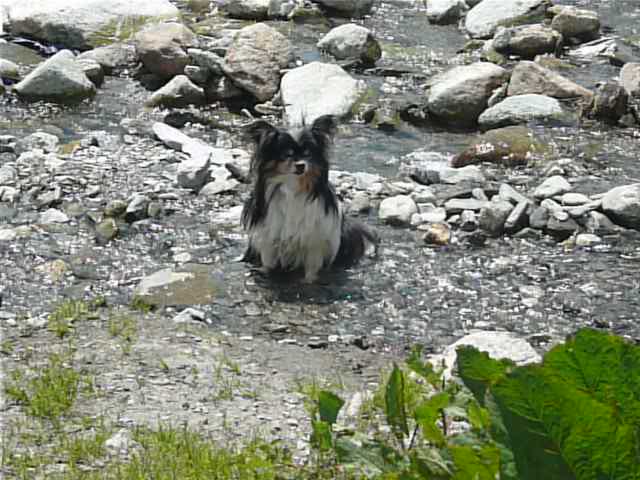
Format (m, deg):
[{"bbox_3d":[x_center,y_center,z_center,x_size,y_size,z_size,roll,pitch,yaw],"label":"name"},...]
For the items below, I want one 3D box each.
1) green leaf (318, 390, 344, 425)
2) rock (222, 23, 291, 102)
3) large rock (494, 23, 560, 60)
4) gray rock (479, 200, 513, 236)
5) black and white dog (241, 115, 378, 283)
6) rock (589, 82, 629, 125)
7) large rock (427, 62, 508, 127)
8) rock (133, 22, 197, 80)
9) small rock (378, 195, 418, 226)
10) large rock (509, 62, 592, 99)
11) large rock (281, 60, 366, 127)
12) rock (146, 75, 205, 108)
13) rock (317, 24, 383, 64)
[{"bbox_3d":[0.021,0.299,3.300,0.046,0.060,0.030,0,18,0],"label":"green leaf"},{"bbox_3d":[-0.261,-0.730,7.604,0.280,0.333,0.210,0,17,0],"label":"rock"},{"bbox_3d":[0.729,-0.698,6.498,0.248,0.103,0.161,0,18,0],"label":"large rock"},{"bbox_3d":[0.541,-0.066,5.704,0.105,0.113,0.089,0,17,0],"label":"gray rock"},{"bbox_3d":[-0.024,-0.109,4.240,0.240,0.390,0.310,8,20,24],"label":"black and white dog"},{"bbox_3d":[1.125,-0.535,7.188,0.148,0.173,0.126,0,17,0],"label":"rock"},{"bbox_3d":[0.448,-0.442,5.610,0.250,0.175,0.213,0,18,0],"label":"large rock"},{"bbox_3d":[-0.665,-0.811,7.956,0.267,0.250,0.227,0,17,0],"label":"rock"},{"bbox_3d":[0.247,-0.093,5.815,0.126,0.101,0.101,0,17,0],"label":"small rock"},{"bbox_3d":[0.739,-0.517,5.952,0.278,0.102,0.195,0,18,0],"label":"large rock"},{"bbox_3d":[0.007,-0.438,5.581,0.255,0.188,0.230,0,18,0],"label":"large rock"},{"bbox_3d":[-0.454,-0.466,5.807,0.184,0.092,0.147,0,18,0],"label":"rock"},{"bbox_3d":[0.129,-0.886,8.376,0.290,0.180,0.217,0,17,0],"label":"rock"}]

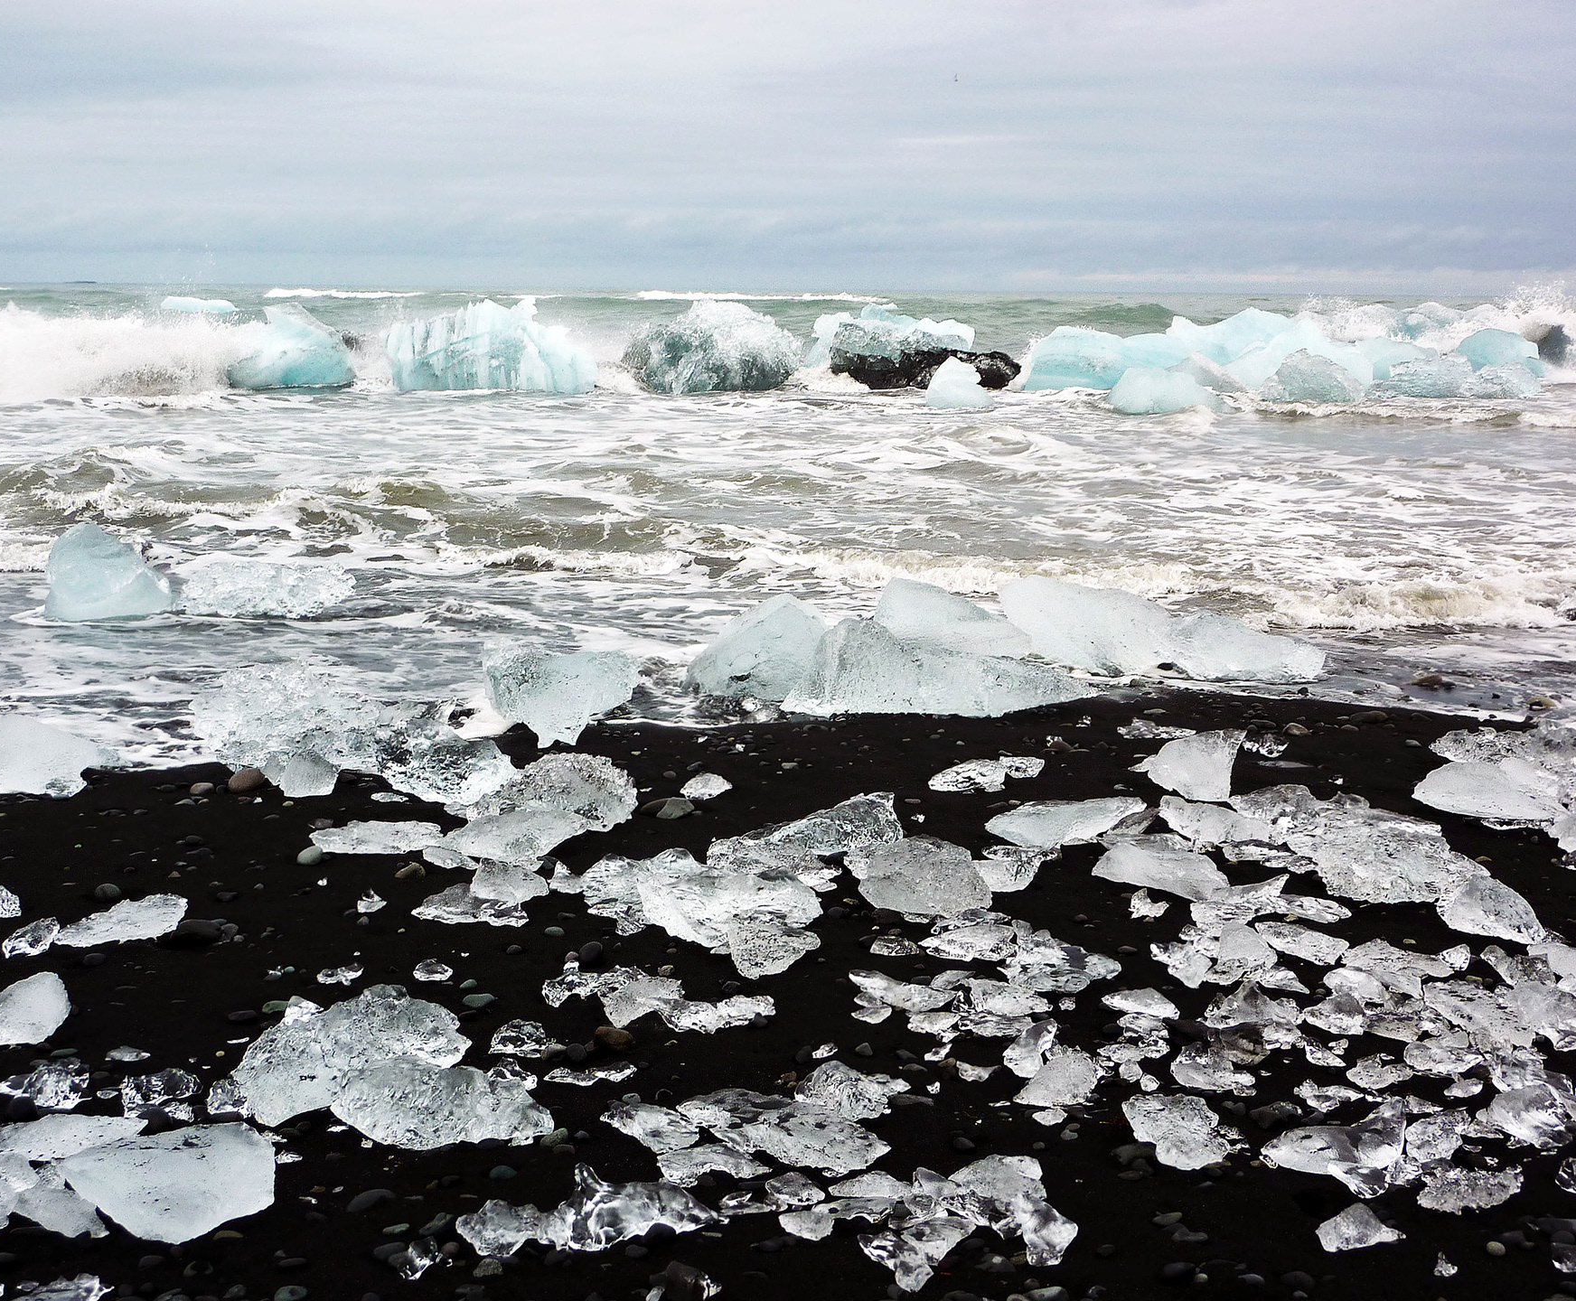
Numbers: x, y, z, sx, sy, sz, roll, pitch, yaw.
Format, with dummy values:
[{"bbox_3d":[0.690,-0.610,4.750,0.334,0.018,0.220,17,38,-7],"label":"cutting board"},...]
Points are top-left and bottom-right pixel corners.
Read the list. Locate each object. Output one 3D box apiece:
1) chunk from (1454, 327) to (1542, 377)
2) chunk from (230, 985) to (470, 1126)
[{"bbox_3d":[16.628,-6.903,46.816,1.900,1.200,1.500,0,10,0],"label":"chunk"},{"bbox_3d":[-0.956,0.843,4.331,0.485,0.190,0.340,-3,11,-18],"label":"chunk"}]

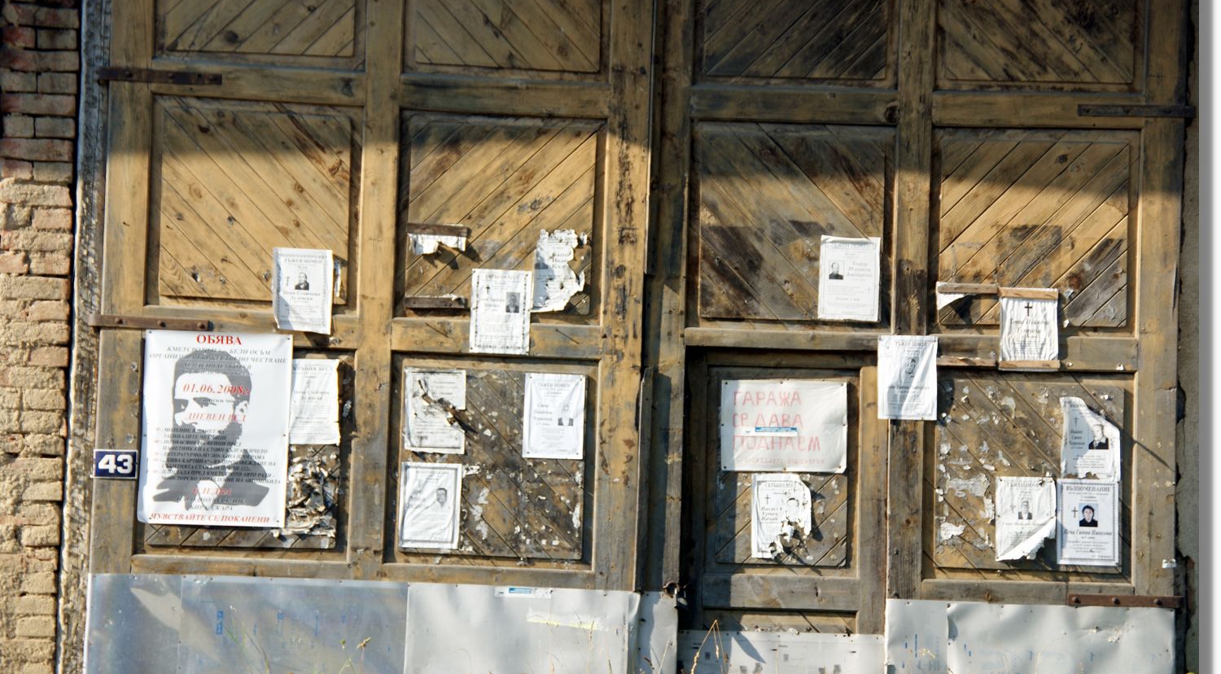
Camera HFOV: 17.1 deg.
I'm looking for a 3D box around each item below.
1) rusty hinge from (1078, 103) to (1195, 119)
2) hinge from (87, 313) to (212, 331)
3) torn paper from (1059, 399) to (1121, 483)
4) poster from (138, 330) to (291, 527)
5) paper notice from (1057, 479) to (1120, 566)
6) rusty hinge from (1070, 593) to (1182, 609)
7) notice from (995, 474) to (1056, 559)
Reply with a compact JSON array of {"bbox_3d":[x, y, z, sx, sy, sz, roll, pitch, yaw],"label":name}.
[{"bbox_3d":[1.875,-0.805,14.477,0.420,0.045,0.020,2,-3,-2],"label":"rusty hinge"},{"bbox_3d":[-1.623,-0.050,14.320,0.430,0.040,0.025,3,0,0],"label":"hinge"},{"bbox_3d":[1.697,0.361,14.381,0.210,0.297,0.015,2,-2,0],"label":"torn paper"},{"bbox_3d":[-1.389,0.323,14.331,0.515,0.682,0.012,2,-3,-2],"label":"poster"},{"bbox_3d":[1.687,0.654,14.350,0.222,0.300,0.010,0,0,0],"label":"paper notice"},{"bbox_3d":[1.810,0.932,14.344,0.405,0.042,0.020,1,-2,0],"label":"rusty hinge"},{"bbox_3d":[1.463,0.643,14.362,0.213,0.297,0.030,2,-2,0],"label":"notice"}]

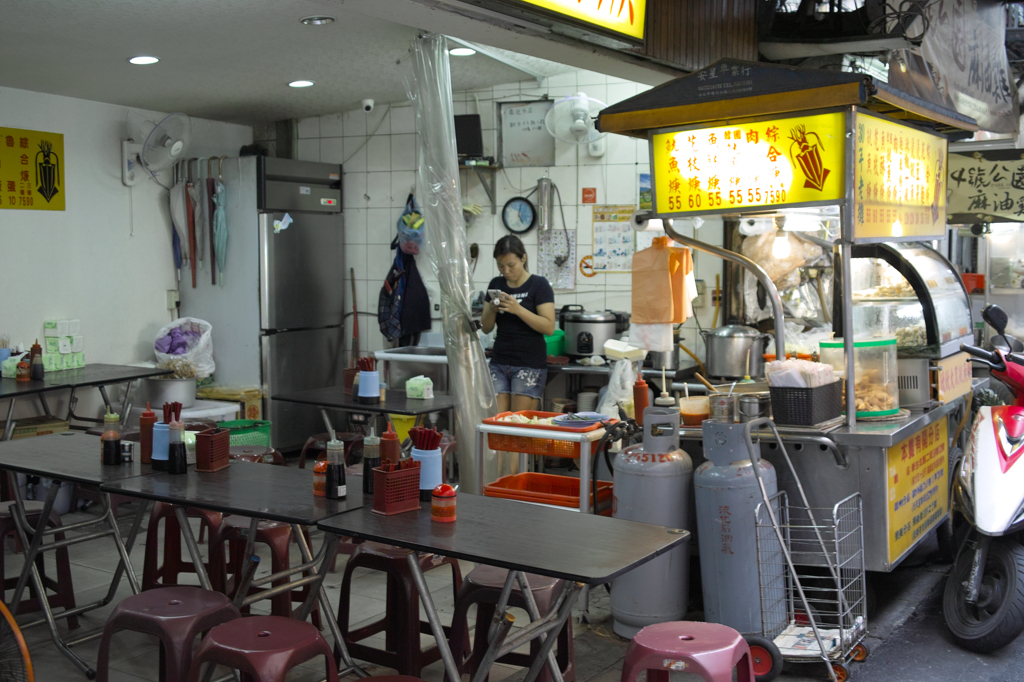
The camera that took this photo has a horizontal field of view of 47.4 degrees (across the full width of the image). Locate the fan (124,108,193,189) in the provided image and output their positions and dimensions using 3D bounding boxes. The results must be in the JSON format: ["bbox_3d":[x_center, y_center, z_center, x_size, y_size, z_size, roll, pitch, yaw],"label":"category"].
[{"bbox_3d":[-2.273,-1.214,7.408,0.400,0.457,0.400,3,5,25],"label":"fan"}]

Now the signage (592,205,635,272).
[{"bbox_3d":[0.642,-0.638,7.323,0.295,0.415,0.010,3,5,27],"label":"signage"}]

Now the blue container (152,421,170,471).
[{"bbox_3d":[-1.205,0.365,4.064,0.099,0.159,0.099,-1,5,-17],"label":"blue container"}]

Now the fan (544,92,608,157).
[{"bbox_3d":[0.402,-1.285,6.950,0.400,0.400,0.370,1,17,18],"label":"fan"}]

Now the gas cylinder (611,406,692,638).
[{"bbox_3d":[0.552,0.713,4.633,0.315,0.877,0.315,1,5,7],"label":"gas cylinder"}]

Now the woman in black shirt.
[{"bbox_3d":[0.032,0.216,6.587,0.450,1.600,0.360,2,5,27],"label":"woman in black shirt"}]

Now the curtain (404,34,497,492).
[{"bbox_3d":[-0.305,-0.334,5.793,0.470,2.360,0.300,0,5,-5],"label":"curtain"}]

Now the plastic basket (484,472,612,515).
[{"bbox_3d":[0.167,0.686,5.042,0.475,0.130,0.345,3,5,27],"label":"plastic basket"}]

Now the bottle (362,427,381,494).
[{"bbox_3d":[-0.467,0.401,3.900,0.066,0.216,0.066,0,5,0],"label":"bottle"}]

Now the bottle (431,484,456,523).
[{"bbox_3d":[-0.194,0.461,3.329,0.071,0.102,0.071,0,5,-3],"label":"bottle"}]

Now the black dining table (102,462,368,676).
[{"bbox_3d":[-0.844,0.871,4.014,1.000,0.745,0.600,3,6,33],"label":"black dining table"}]

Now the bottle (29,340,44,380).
[{"bbox_3d":[-2.689,0.108,6.600,0.068,0.220,0.068,0,5,0],"label":"bottle"}]

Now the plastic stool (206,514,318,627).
[{"bbox_3d":[-0.953,0.917,4.462,0.360,0.465,0.360,2,5,20],"label":"plastic stool"}]

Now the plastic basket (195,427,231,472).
[{"bbox_3d":[-1.043,0.382,4.072,0.077,0.127,0.125,2,5,16],"label":"plastic basket"}]

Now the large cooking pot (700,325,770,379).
[{"bbox_3d":[1.228,0.050,6.389,0.390,0.270,0.335,1,5,10],"label":"large cooking pot"}]

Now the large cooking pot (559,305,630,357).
[{"bbox_3d":[0.492,-0.070,7.033,0.410,0.288,0.350,2,5,17],"label":"large cooking pot"}]

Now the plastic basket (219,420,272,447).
[{"bbox_3d":[-1.560,0.590,6.777,0.350,0.190,0.270,1,5,11],"label":"plastic basket"}]

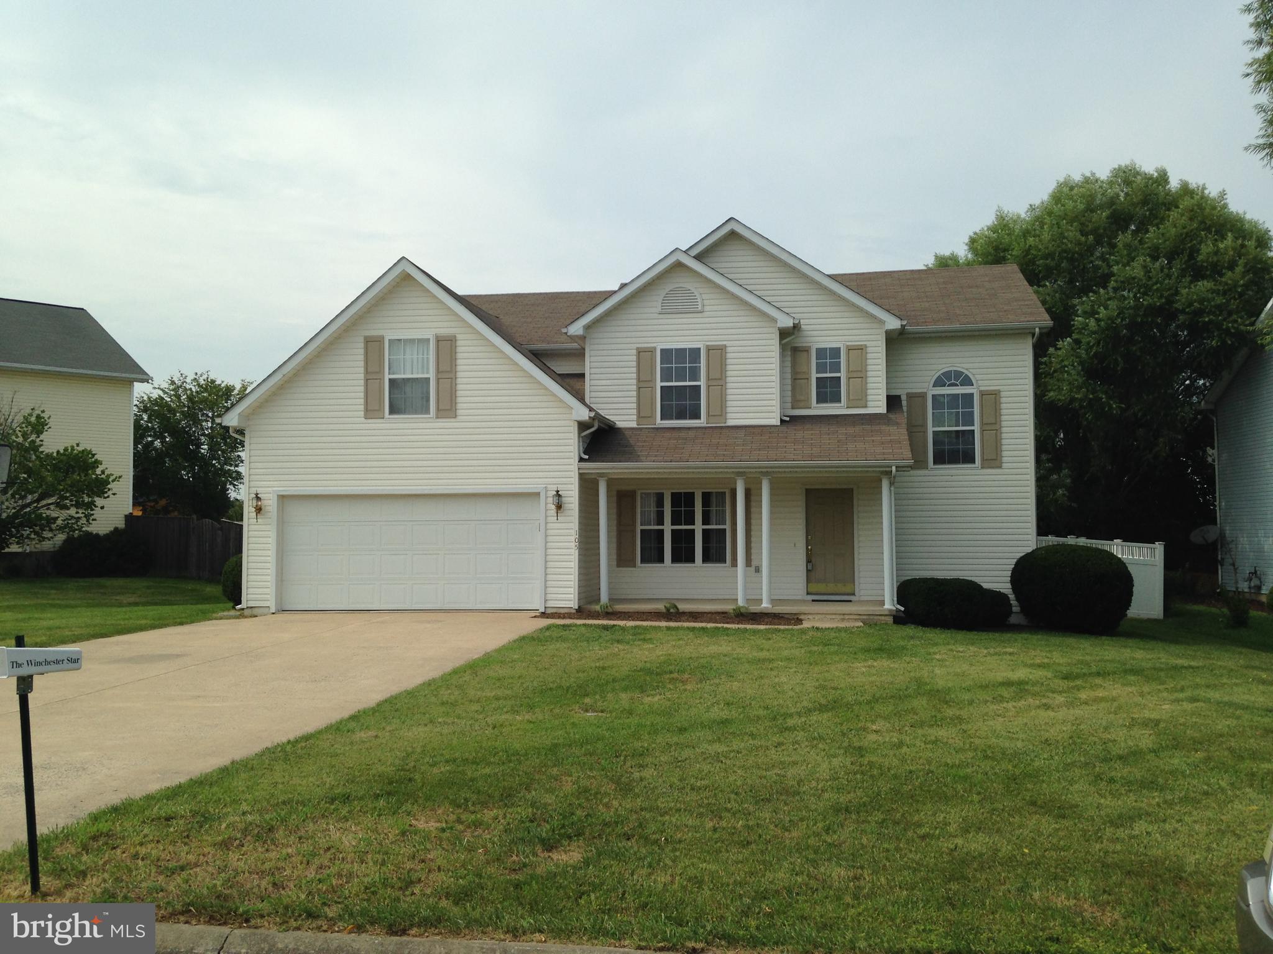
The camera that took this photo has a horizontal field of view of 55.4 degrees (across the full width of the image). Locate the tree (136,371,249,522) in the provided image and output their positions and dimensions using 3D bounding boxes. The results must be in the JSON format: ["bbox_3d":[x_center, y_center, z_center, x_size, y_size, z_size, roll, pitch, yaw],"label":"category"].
[{"bbox_3d":[-15.840,-0.264,43.000,4.200,7.100,4.200,-1,-4,8],"label":"tree"}]

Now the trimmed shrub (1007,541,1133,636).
[{"bbox_3d":[7.906,2.028,22.000,2.170,1.600,2.100,-1,-4,8],"label":"trimmed shrub"}]

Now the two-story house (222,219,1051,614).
[{"bbox_3d":[0.507,-1.093,26.004,15.300,7.550,9.700,-1,-4,8],"label":"two-story house"}]

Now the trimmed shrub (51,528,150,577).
[{"bbox_3d":[-15.550,2.213,35.300,2.850,1.450,1.500,-1,-4,8],"label":"trimmed shrub"}]

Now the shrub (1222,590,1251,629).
[{"bbox_3d":[11.870,2.606,24.000,0.570,0.750,0.570,-1,-4,8],"label":"shrub"}]

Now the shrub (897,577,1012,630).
[{"bbox_3d":[5.878,2.346,22.450,2.060,0.930,1.150,-1,-4,8],"label":"shrub"}]

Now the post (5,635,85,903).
[{"bbox_3d":[-2.600,1.257,5.300,0.370,1.100,0.170,2,-4,-30],"label":"post"}]

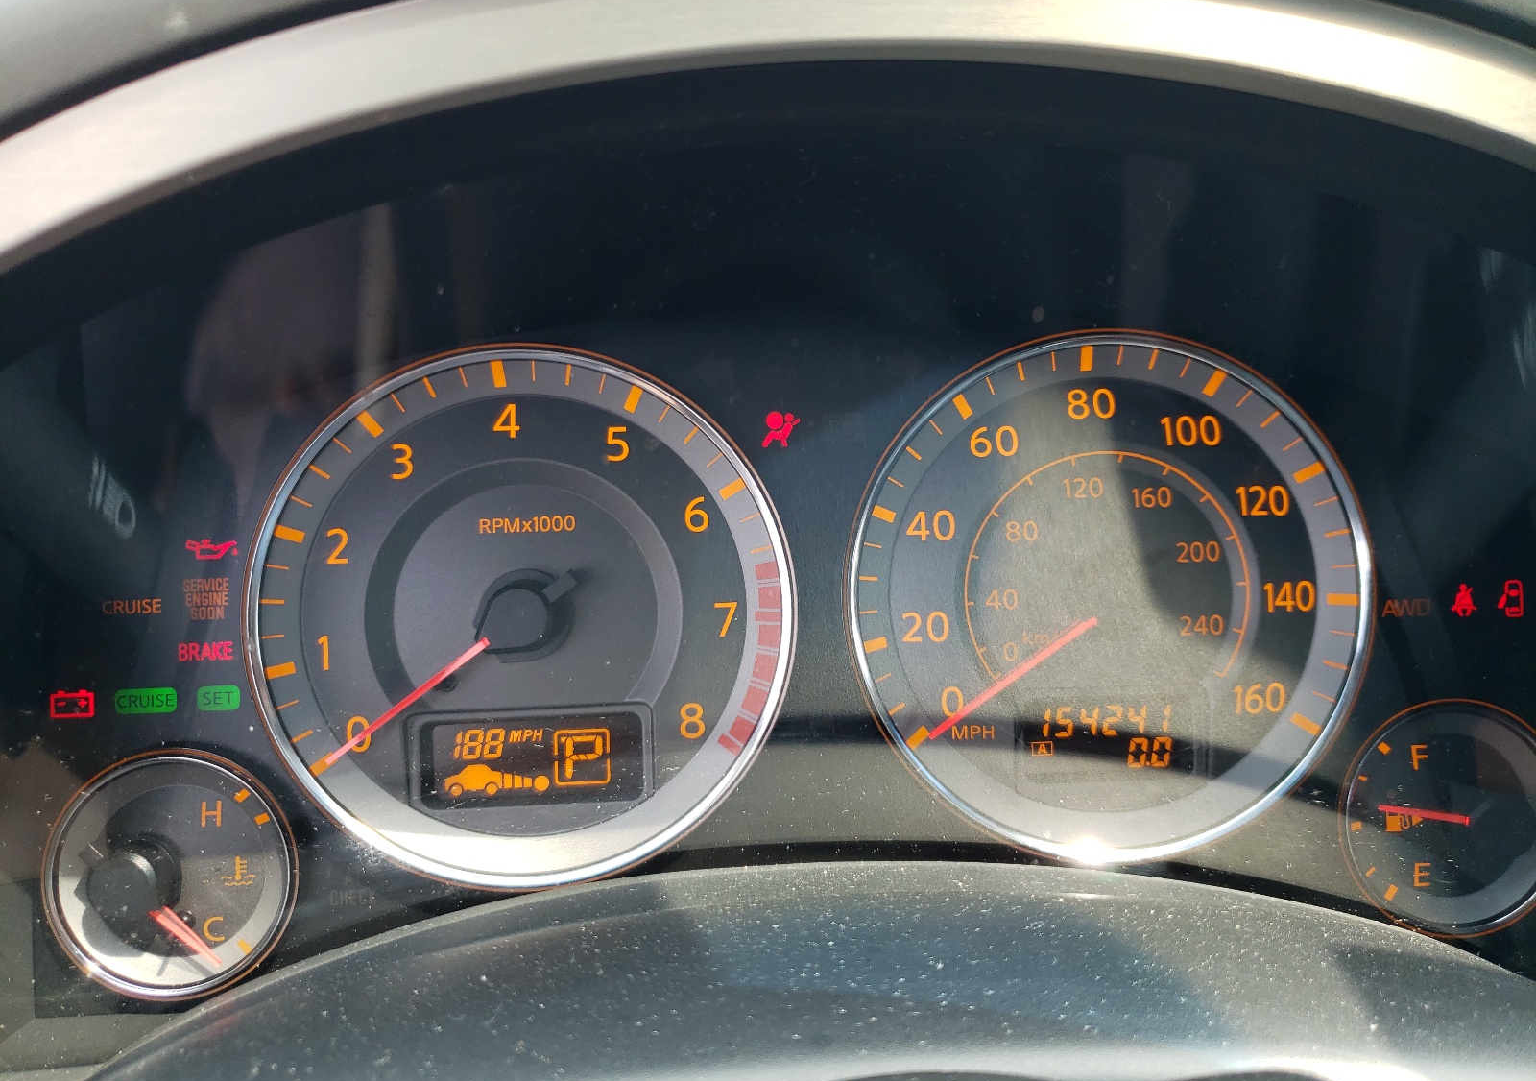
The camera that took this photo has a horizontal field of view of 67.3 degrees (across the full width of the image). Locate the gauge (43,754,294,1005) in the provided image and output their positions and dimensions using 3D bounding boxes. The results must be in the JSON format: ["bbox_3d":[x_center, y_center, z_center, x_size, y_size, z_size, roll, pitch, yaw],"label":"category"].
[{"bbox_3d":[-0.113,0.063,0.217,0.048,0.047,0.015,-2,1,-2],"label":"gauge"}]

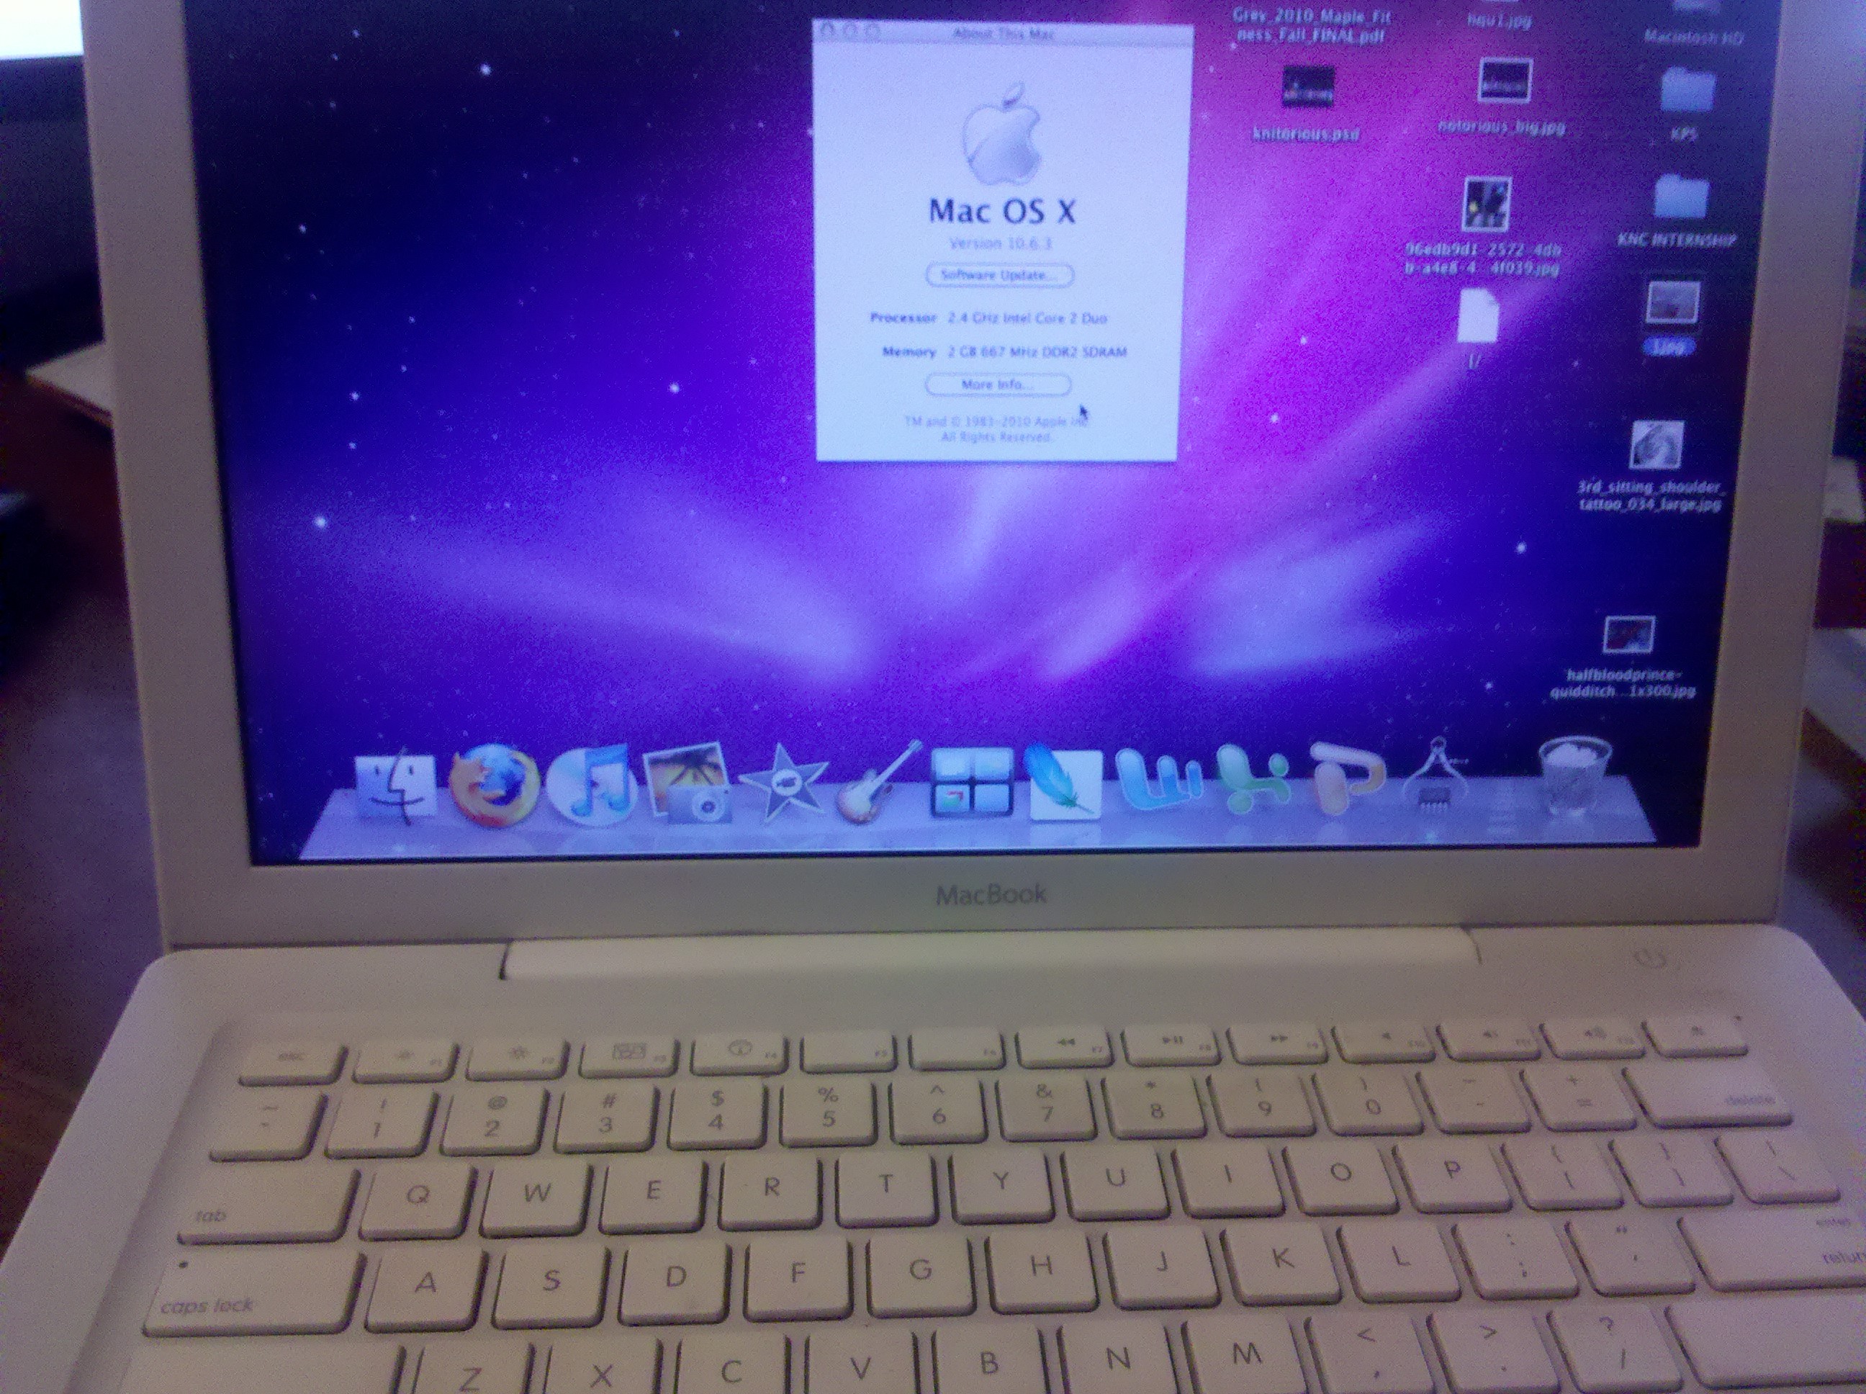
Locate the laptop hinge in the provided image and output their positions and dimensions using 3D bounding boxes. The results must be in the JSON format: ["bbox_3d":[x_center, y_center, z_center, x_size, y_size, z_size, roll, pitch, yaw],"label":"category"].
[{"bbox_3d":[0.013,0.051,0.319,0.189,0.010,0.012,0,32,-3],"label":"laptop hinge"}]

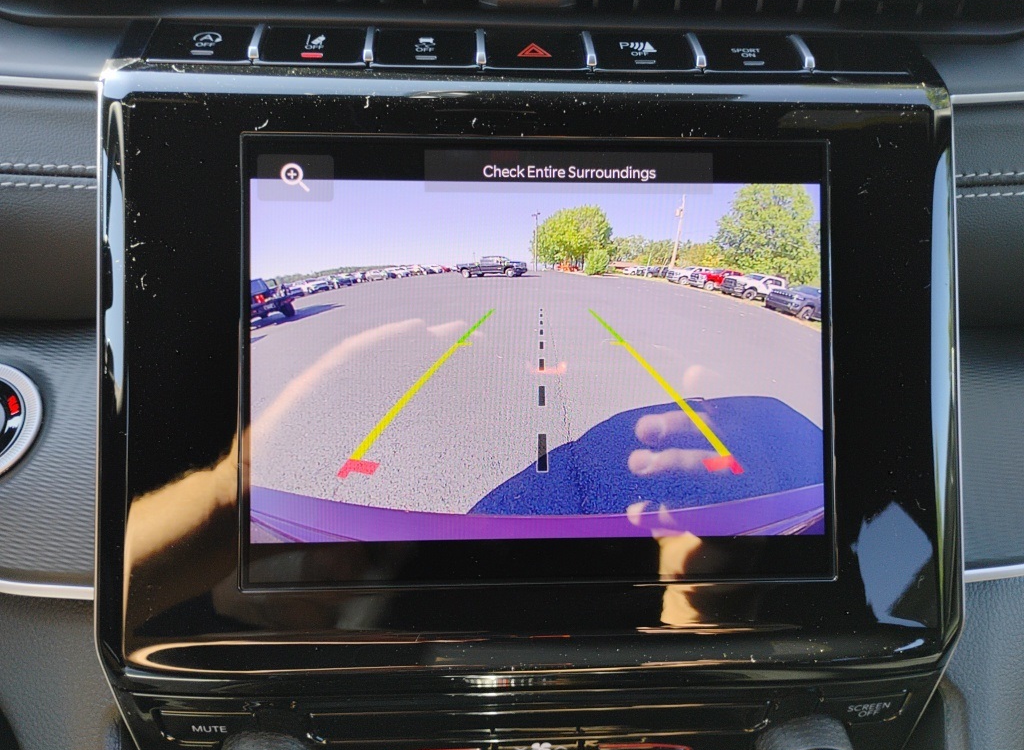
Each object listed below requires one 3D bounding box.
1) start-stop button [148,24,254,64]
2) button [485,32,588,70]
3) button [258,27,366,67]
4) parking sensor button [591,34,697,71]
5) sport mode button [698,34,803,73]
[{"bbox_3d":[-0.096,-0.100,0.260,0.033,0.010,0.021,0,51,-4],"label":"start-stop button"},{"bbox_3d":[0.007,-0.100,0.267,0.034,0.010,0.021,0,51,-4],"label":"button"},{"bbox_3d":[-0.062,-0.100,0.262,0.034,0.010,0.021,0,51,-4],"label":"button"},{"bbox_3d":[0.042,-0.101,0.269,0.034,0.010,0.021,0,51,-4],"label":"parking sensor button"},{"bbox_3d":[0.077,-0.101,0.272,0.034,0.010,0.021,0,51,-4],"label":"sport mode button"}]

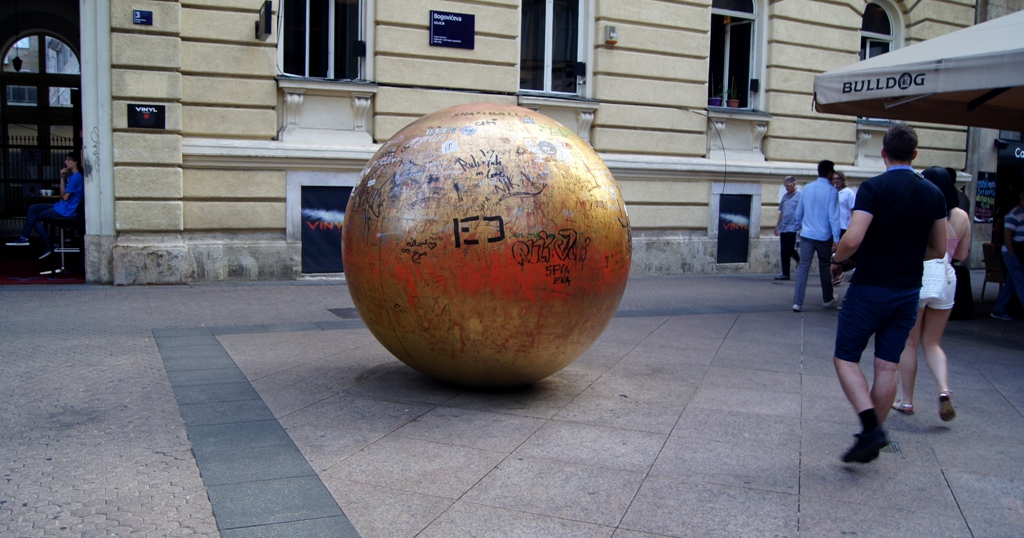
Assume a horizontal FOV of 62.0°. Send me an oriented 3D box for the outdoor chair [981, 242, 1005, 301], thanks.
[{"bbox_3d":[7.130,0.060,12.219,0.560,0.880,0.460,-2,6,-28],"label":"outdoor chair"}]

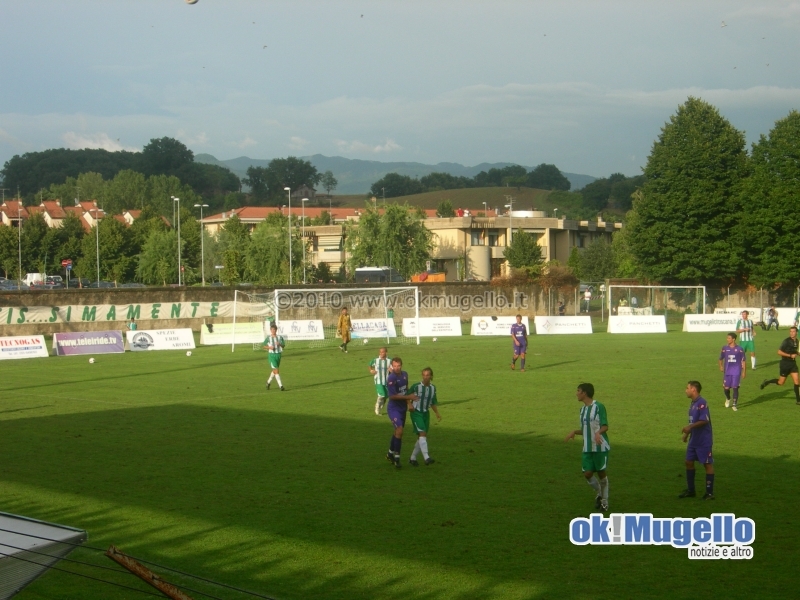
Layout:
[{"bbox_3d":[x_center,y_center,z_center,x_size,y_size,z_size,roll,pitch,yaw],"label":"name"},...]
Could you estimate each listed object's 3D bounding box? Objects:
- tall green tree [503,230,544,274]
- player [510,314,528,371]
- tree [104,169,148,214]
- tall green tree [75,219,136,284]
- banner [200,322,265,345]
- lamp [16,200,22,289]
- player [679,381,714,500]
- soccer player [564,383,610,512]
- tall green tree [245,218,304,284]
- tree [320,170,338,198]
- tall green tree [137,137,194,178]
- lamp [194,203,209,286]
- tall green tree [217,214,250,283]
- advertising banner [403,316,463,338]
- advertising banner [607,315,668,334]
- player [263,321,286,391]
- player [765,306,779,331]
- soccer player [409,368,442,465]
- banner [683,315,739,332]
[{"bbox_3d":[10.438,-3.209,140.045,3.600,5.279,3.600,-1,1,4],"label":"tall green tree"},{"bbox_3d":[3.821,1.368,53.200,0.560,1.750,0.450,-1,1,7],"label":"player"},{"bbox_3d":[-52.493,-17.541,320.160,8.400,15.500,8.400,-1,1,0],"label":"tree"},{"bbox_3d":[-27.365,-3.869,155.063,5.600,7.448,5.600,-1,1,-10],"label":"tall green tree"},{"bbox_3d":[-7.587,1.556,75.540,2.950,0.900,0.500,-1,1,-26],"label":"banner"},{"bbox_3d":[-34.225,-4.236,150.089,0.600,8.568,0.350,-1,1,0],"label":"lamp"},{"bbox_3d":[4.366,2.064,24.500,0.500,1.750,0.550,-1,1,-23],"label":"player"},{"bbox_3d":[2.606,2.017,23.044,0.580,1.760,0.480,1,2,40],"label":"soccer player"},{"bbox_3d":[-11.100,-3.784,148.059,5.400,6.932,5.400,-1,1,-4],"label":"tall green tree"},{"bbox_3d":[-23.302,-38.176,550.000,5.900,9.300,5.900,-1,1,0],"label":"tree"},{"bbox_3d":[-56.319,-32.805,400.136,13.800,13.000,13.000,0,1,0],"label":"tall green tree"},{"bbox_3d":[-17.180,-4.241,145.069,1.300,8.165,0.300,-1,1,18],"label":"lamp"},{"bbox_3d":[-16.457,-4.539,165.082,3.600,7.880,3.600,-1,1,0],"label":"tall green tree"},{"bbox_3d":[1.552,1.291,78.801,2.800,0.890,0.600,-1,1,-14],"label":"advertising banner"},{"bbox_3d":[11.572,1.165,81.035,2.800,0.890,0.600,-1,1,-9],"label":"advertising banner"},{"bbox_3d":[-3.460,1.564,45.945,0.580,1.800,0.480,-1,1,-3],"label":"player"},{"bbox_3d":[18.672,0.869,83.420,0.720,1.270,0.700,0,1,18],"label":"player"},{"bbox_3d":[0.434,2.022,28.900,0.580,1.710,0.480,-1,1,-14],"label":"soccer player"},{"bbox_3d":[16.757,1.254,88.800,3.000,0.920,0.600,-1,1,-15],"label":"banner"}]

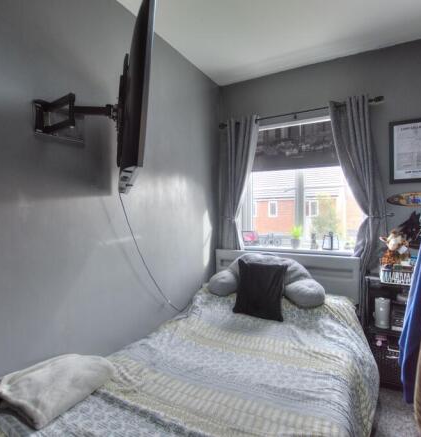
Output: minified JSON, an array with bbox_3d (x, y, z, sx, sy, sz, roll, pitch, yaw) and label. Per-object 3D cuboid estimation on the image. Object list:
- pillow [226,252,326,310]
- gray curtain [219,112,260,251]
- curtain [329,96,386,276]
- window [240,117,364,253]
[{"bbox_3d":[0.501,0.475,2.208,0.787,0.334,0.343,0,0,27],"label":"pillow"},{"bbox_3d":[0.267,-0.267,2.561,0.400,1.335,0.130,0,0,27],"label":"gray curtain"},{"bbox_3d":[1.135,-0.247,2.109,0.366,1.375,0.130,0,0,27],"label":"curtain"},{"bbox_3d":[0.767,-0.285,2.459,1.090,1.130,0.130,0,0,27],"label":"window"}]

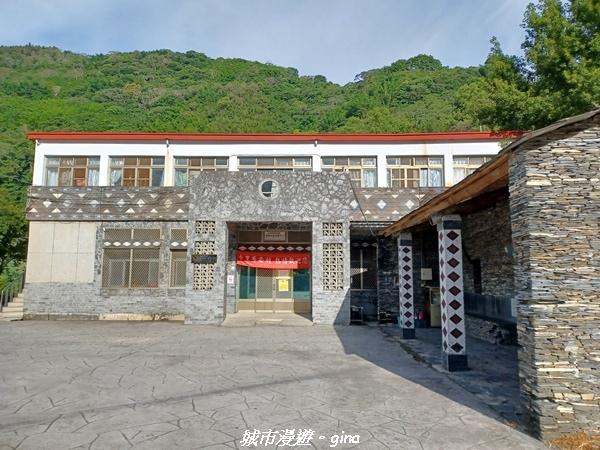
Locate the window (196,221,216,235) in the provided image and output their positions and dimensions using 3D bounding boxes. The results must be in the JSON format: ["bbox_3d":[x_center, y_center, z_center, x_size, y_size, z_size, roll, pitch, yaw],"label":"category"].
[{"bbox_3d":[-3.037,0.096,14.099,0.625,0.423,0.150,0,-7,0],"label":"window"}]

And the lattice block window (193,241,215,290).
[{"bbox_3d":[-3.043,1.301,13.837,0.694,1.573,0.140,0,-7,0],"label":"lattice block window"}]

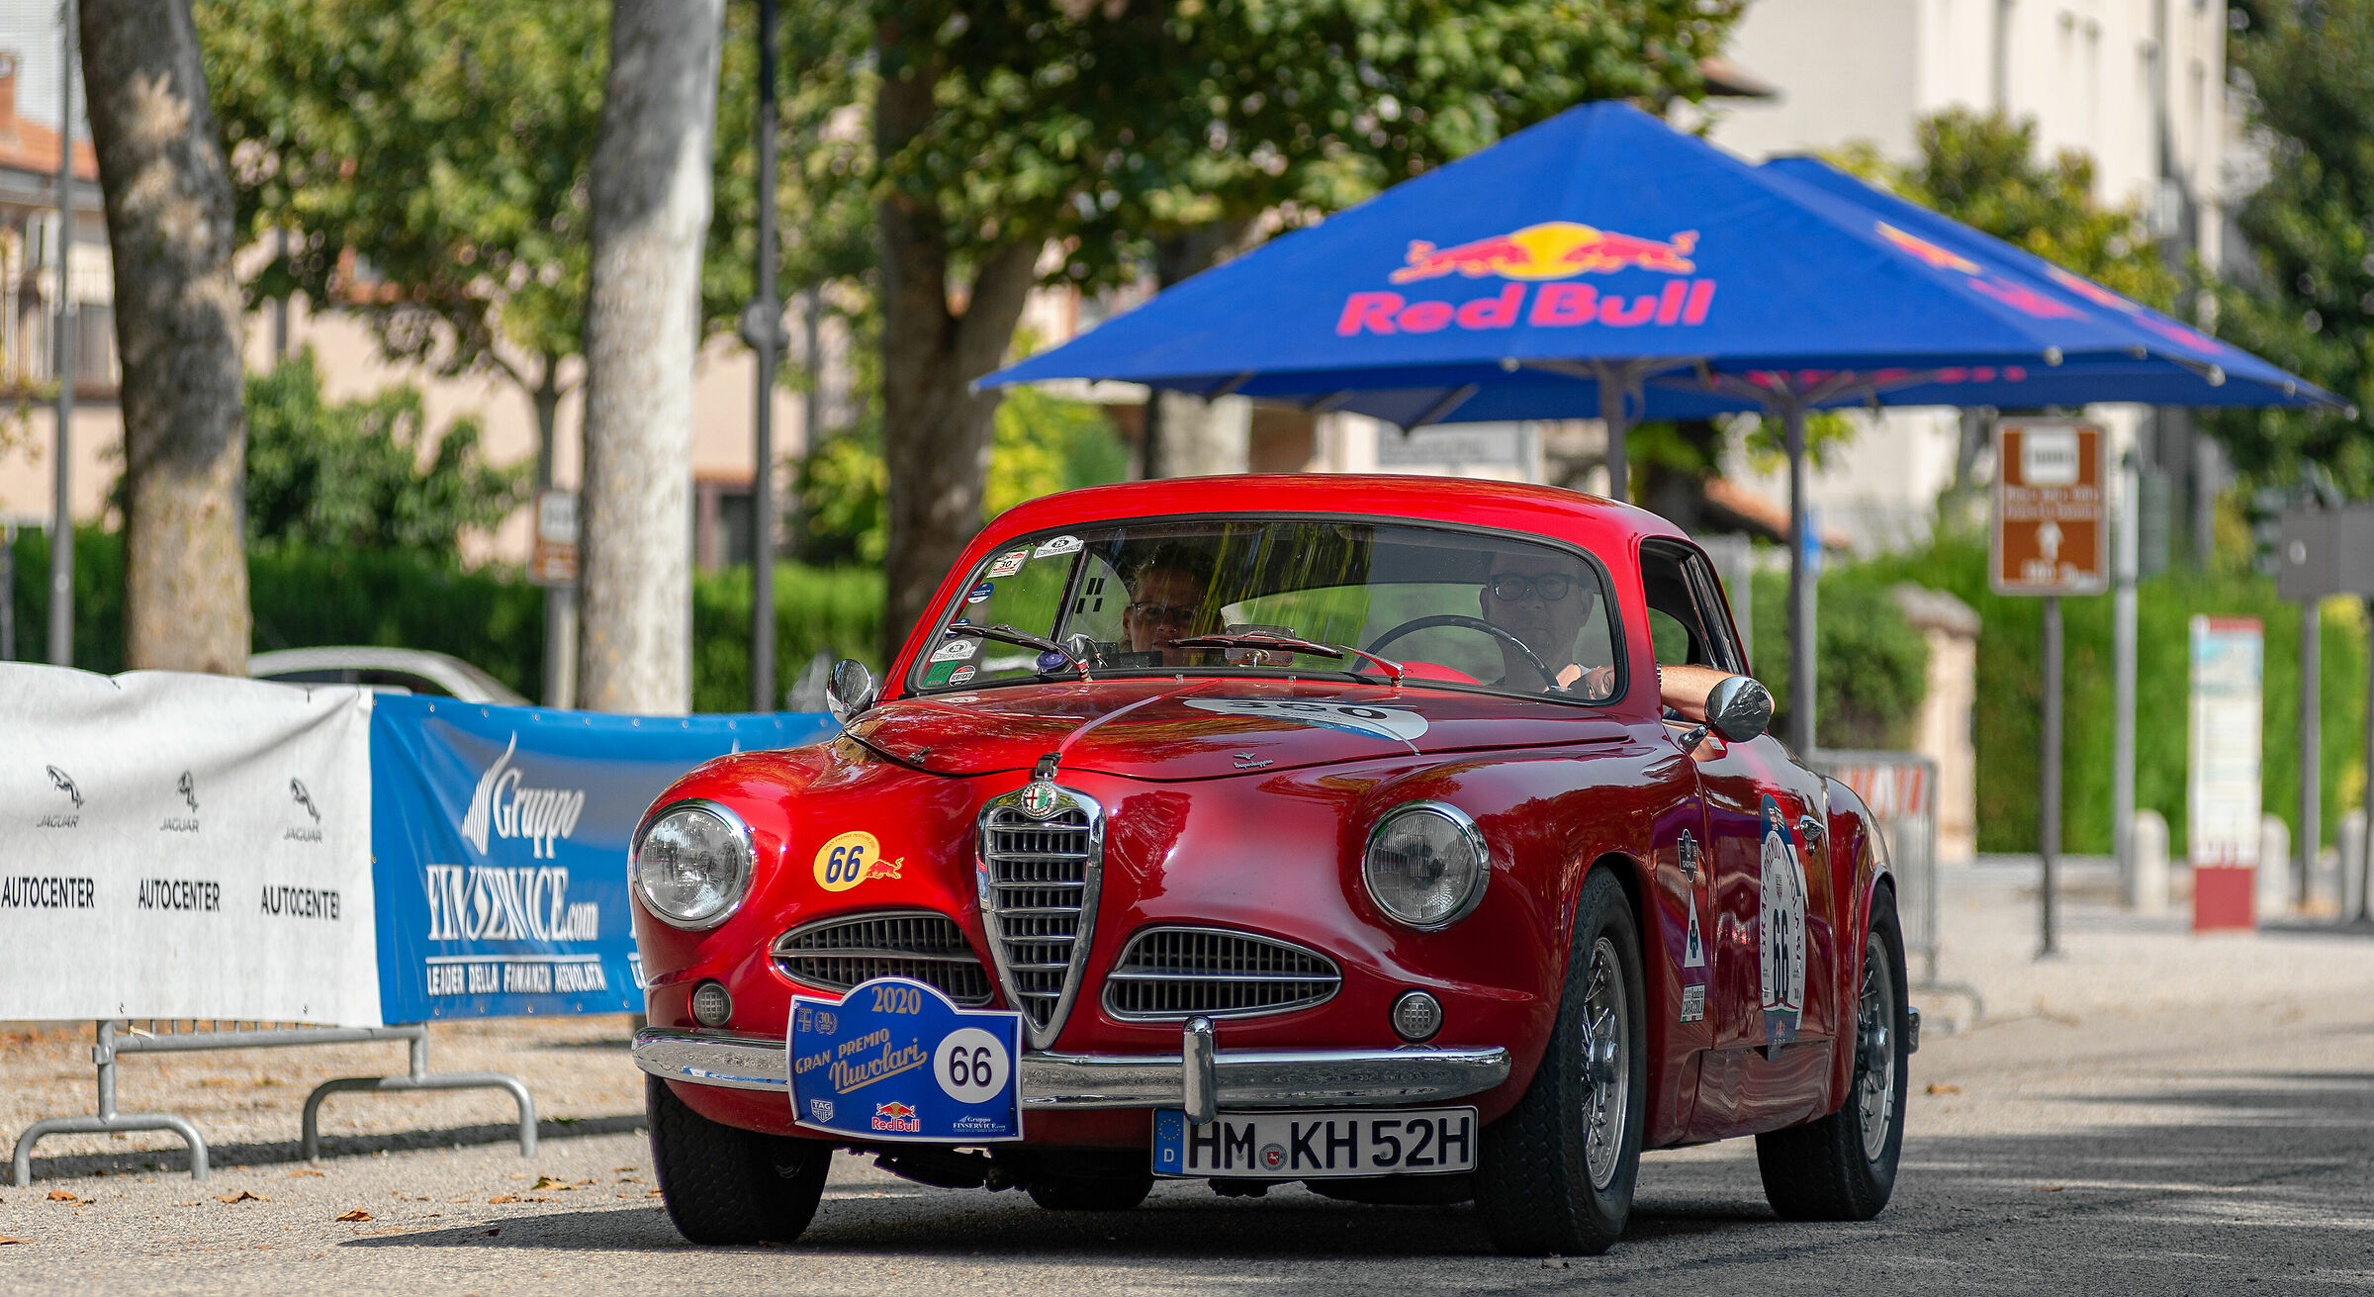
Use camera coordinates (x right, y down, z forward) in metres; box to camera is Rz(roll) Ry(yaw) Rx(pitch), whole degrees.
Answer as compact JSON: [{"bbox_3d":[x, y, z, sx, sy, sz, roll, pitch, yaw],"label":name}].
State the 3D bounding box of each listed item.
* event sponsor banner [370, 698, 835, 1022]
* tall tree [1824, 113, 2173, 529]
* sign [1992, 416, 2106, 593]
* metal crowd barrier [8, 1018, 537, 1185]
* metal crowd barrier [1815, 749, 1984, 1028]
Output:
[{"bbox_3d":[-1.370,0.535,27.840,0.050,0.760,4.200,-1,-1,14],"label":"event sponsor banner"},{"bbox_3d":[7.000,-1.370,95.000,3.100,6.500,3.100,1,-1,0],"label":"tall tree"},{"bbox_3d":[4.470,-0.734,58.000,0.600,0.910,0.050,0,-1,7],"label":"sign"},{"bbox_3d":[-2.030,0.617,25.100,0.500,1.100,2.250,-1,-1,14],"label":"metal crowd barrier"},{"bbox_3d":[2.690,0.950,44.700,0.500,1.100,2.300,0,-1,17],"label":"metal crowd barrier"}]

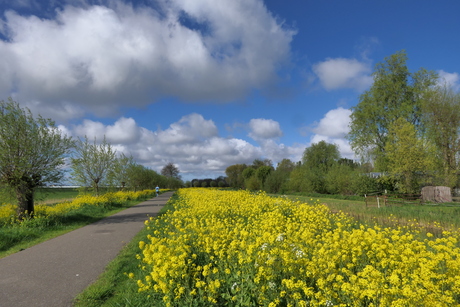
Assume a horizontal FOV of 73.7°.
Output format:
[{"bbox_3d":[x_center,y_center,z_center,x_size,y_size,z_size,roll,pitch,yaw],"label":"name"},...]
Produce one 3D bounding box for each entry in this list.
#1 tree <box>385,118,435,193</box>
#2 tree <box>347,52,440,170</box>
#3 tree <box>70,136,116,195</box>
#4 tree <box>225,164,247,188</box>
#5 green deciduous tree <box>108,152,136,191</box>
[{"bbox_3d":[24.769,0.765,42.175,6.760,11.230,6.220,0,-6,0],"label":"tree"},{"bbox_3d":[25.765,-4.710,47.816,14.100,23.560,12.690,0,-6,0],"label":"tree"},{"bbox_3d":[-11.798,1.517,26.495,3.990,5.960,3.790,0,-6,0],"label":"tree"},{"bbox_3d":[2.441,10.119,124.646,9.360,10.910,8.420,0,-6,0],"label":"tree"},{"bbox_3d":[-13.504,2.872,38.418,3.640,5.910,3.460,0,-6,0],"label":"green deciduous tree"}]

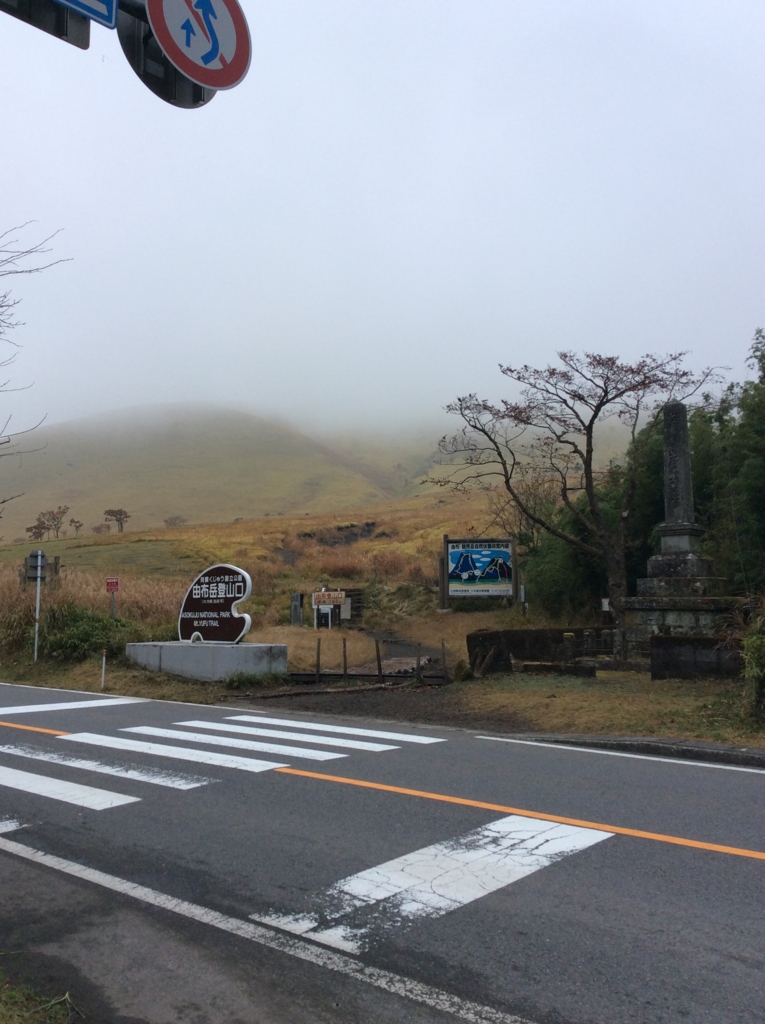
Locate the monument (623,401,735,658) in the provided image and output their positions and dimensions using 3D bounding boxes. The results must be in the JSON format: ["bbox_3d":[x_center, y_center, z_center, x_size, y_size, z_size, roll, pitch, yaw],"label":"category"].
[{"bbox_3d":[7.048,0.387,22.388,2.150,6.136,2.150,-5,-8,41],"label":"monument"}]

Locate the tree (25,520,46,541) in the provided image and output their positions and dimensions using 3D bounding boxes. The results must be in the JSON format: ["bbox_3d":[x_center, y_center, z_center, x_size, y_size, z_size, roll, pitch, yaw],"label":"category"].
[{"bbox_3d":[-58.733,3.174,160.000,3.554,3.300,3.377,0,-6,0],"label":"tree"}]

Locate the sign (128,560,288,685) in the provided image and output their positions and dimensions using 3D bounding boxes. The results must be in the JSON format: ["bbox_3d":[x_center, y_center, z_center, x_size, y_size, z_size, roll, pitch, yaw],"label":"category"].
[{"bbox_3d":[-3.994,2.409,21.362,3.567,2.523,1.706,-5,-8,41],"label":"sign"}]

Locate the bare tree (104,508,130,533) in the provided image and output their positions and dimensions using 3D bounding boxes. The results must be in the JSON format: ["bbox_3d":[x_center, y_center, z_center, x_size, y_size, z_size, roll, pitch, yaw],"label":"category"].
[{"bbox_3d":[-46.212,1.571,165.000,4.451,4.189,4.228,0,-6,0],"label":"bare tree"}]

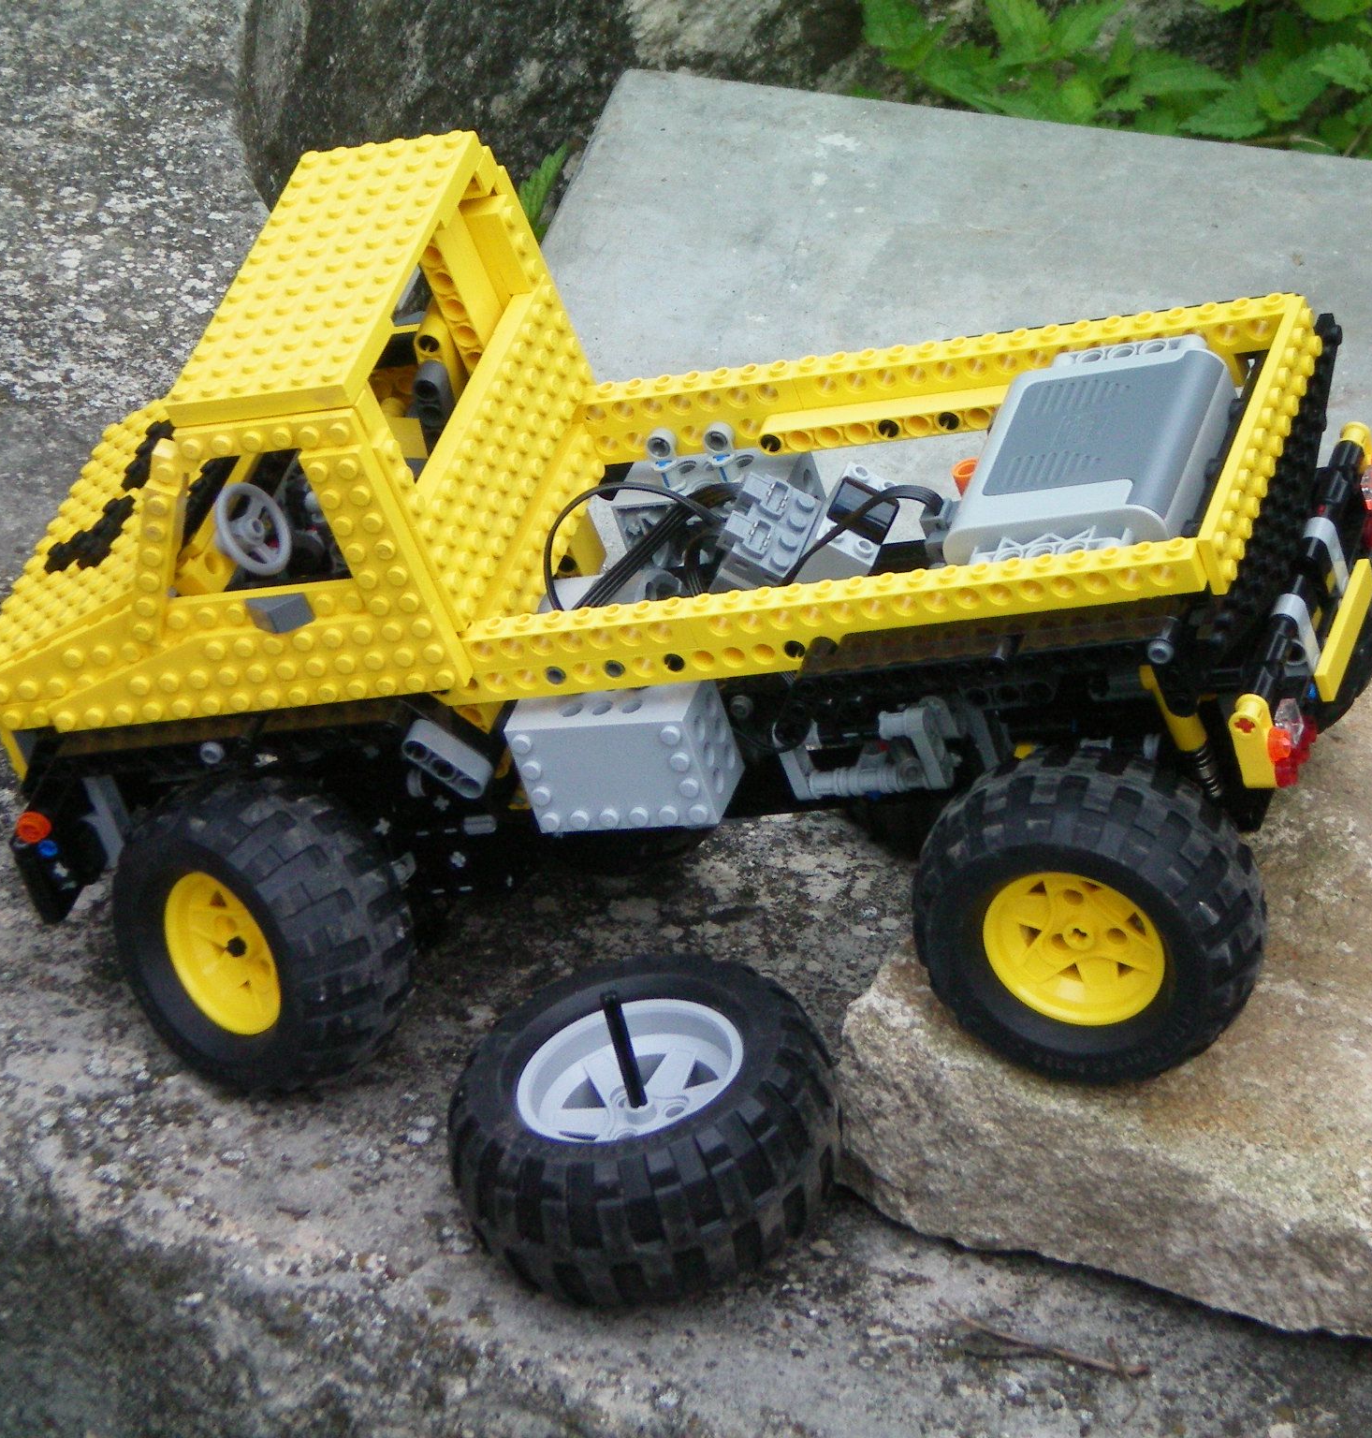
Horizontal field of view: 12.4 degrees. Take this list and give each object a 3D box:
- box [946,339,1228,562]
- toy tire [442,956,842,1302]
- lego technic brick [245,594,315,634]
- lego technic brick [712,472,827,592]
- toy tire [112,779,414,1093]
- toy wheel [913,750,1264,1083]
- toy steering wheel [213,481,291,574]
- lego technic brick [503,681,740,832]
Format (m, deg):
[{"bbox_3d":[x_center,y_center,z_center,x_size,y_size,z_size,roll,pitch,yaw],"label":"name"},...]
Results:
[{"bbox_3d":[0.098,-0.053,1.502,0.056,0.032,0.088,-6,36,25],"label":"box"},{"bbox_3d":[-0.011,0.098,1.545,0.095,0.052,0.095,-11,31,7],"label":"toy tire"},{"bbox_3d":[-0.098,-0.025,1.515,0.016,0.008,0.007,-6,36,25],"label":"lego technic brick"},{"bbox_3d":[0.017,-0.044,1.553,0.020,0.018,0.032,28,43,-3],"label":"lego technic brick"},{"bbox_3d":[-0.107,0.054,1.594,0.042,0.082,0.082,-27,21,-38],"label":"toy tire"},{"bbox_3d":[0.095,0.047,1.493,0.082,0.082,0.042,-7,31,24],"label":"toy wheel"},{"bbox_3d":[-0.107,-0.045,1.548,0.009,0.025,0.025,-5,37,27],"label":"toy steering wheel"},{"bbox_3d":[-0.015,0.008,1.566,0.048,0.032,0.024,-4,35,23],"label":"lego technic brick"}]

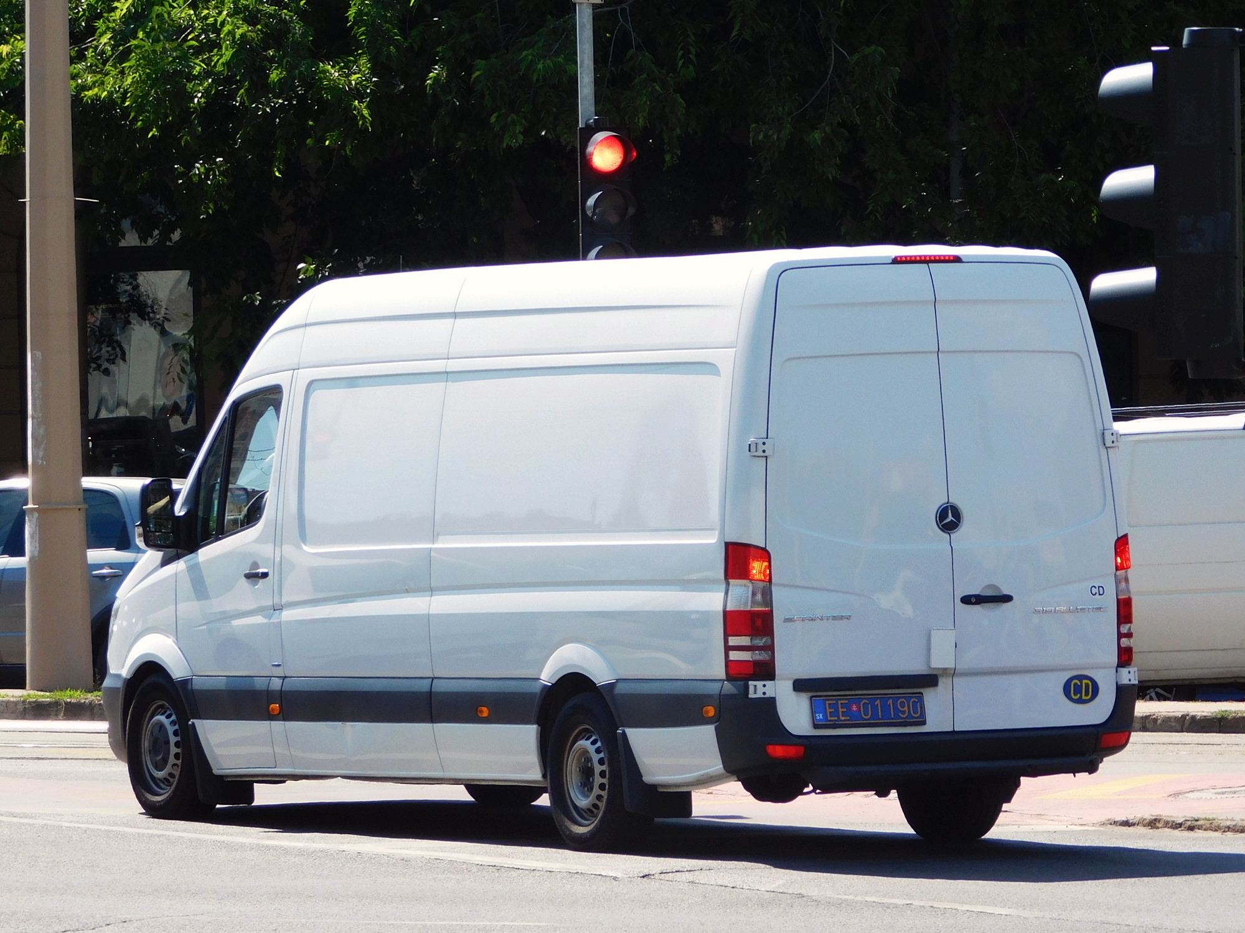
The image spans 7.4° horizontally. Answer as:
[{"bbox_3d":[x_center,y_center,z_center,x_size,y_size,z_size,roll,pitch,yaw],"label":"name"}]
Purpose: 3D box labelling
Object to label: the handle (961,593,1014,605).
[{"bbox_3d":[1.548,0.563,40.603,0.235,0.044,0.050,-1,0,-28],"label":"handle"}]

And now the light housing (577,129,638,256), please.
[{"bbox_3d":[-0.070,-1.298,47.800,0.260,0.810,0.300,-1,1,-14],"label":"light housing"}]

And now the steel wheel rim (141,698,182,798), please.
[{"bbox_3d":[-2.112,1.332,45.354,0.160,0.443,0.443,-1,1,-28],"label":"steel wheel rim"}]

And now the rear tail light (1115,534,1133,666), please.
[{"bbox_3d":[2.145,0.575,41.065,0.155,0.575,0.170,-1,0,-28],"label":"rear tail light"}]

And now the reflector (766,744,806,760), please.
[{"bbox_3d":[0.688,1.206,40.179,0.170,0.060,0.045,-1,0,-23],"label":"reflector"}]

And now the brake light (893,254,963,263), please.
[{"bbox_3d":[1.293,-0.882,40.660,0.335,0.042,0.045,-1,0,-28],"label":"brake light"}]

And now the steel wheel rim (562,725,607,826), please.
[{"bbox_3d":[-0.096,1.340,41.527,0.160,0.443,0.443,-1,1,-28],"label":"steel wheel rim"}]

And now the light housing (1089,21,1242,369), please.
[{"bbox_3d":[1.383,-0.669,24.300,0.330,0.860,0.270,-1,1,18],"label":"light housing"}]

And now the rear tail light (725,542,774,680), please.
[{"bbox_3d":[0.539,0.613,40.217,0.155,0.575,0.170,-1,0,-28],"label":"rear tail light"}]

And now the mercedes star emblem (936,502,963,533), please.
[{"bbox_3d":[1.388,0.216,40.530,0.131,0.131,0.022,-1,0,-28],"label":"mercedes star emblem"}]

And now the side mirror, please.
[{"bbox_3d":[-2.190,0.222,44.885,0.190,0.335,0.130,-1,0,-28],"label":"side mirror"}]

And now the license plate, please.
[{"bbox_3d":[1.039,1.024,40.384,0.530,0.125,0.020,-1,0,-28],"label":"license plate"}]

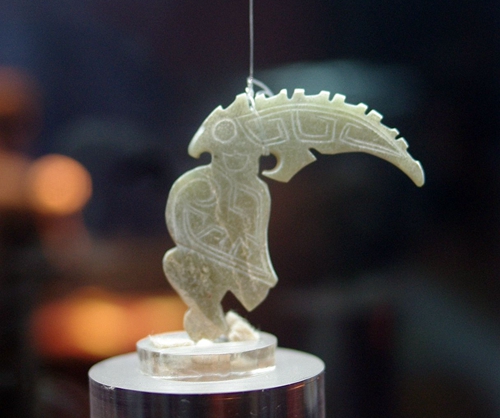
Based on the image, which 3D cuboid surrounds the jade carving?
[{"bbox_3d":[0.012,0.002,0.255,0.069,0.066,0.006,-1,3,-6],"label":"jade carving"}]

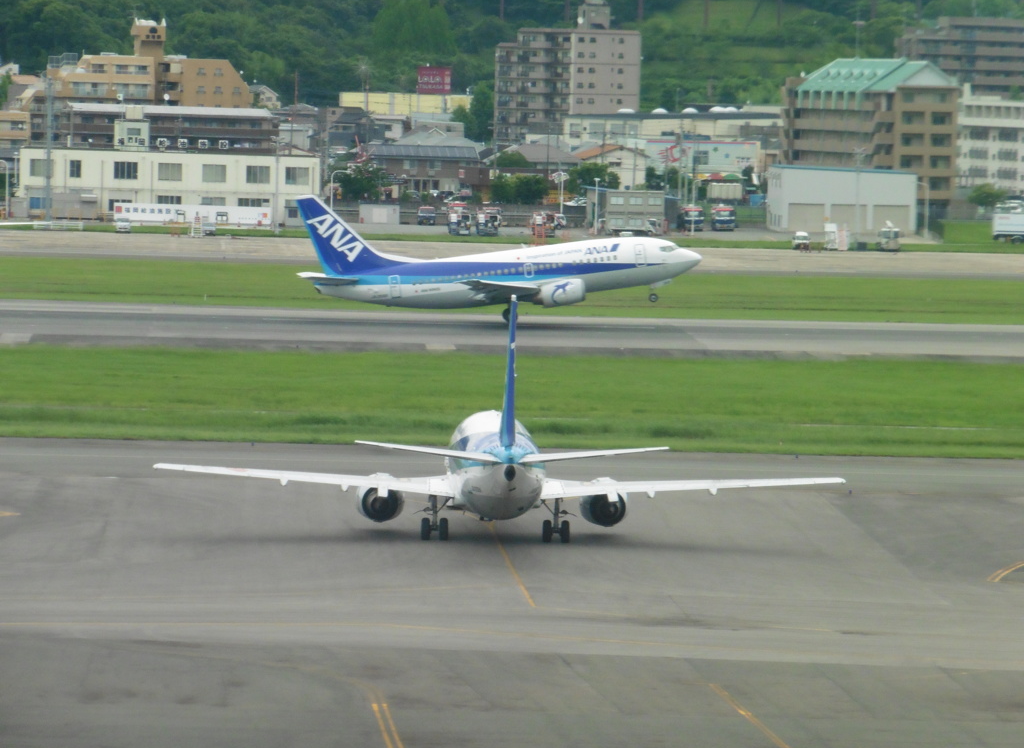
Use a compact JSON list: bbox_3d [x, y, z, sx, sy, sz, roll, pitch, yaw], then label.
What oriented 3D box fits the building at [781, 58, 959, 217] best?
[{"bbox_3d":[50.146,-32.727,943.076,9.800,21.300,36.000,0,3,-20],"label":"building"}]

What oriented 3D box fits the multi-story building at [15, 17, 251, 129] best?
[{"bbox_3d":[-62.036,-47.346,1119.492,38.300,22.000,18.000,1,3,-3],"label":"multi-story building"}]

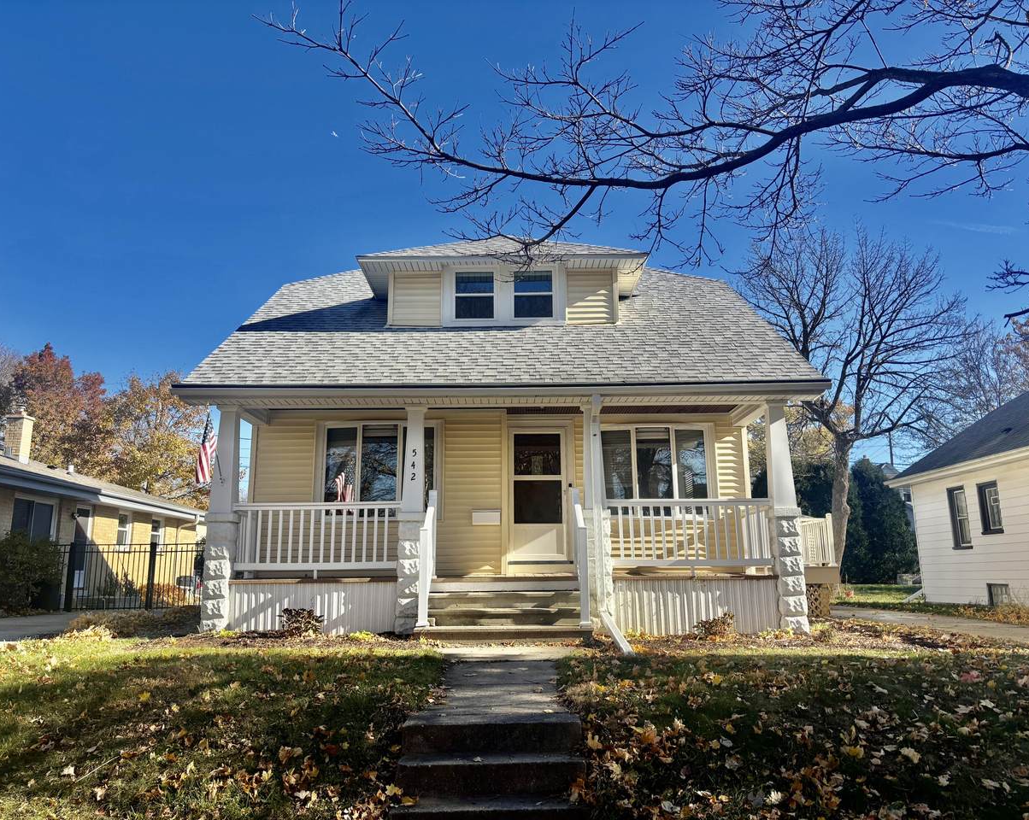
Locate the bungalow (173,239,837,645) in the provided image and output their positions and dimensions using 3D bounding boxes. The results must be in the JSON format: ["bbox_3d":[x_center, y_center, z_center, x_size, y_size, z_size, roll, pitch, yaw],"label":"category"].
[{"bbox_3d":[-0.129,0.260,15.974,8.400,7.200,11.600,-1,-12,0],"label":"bungalow"}]

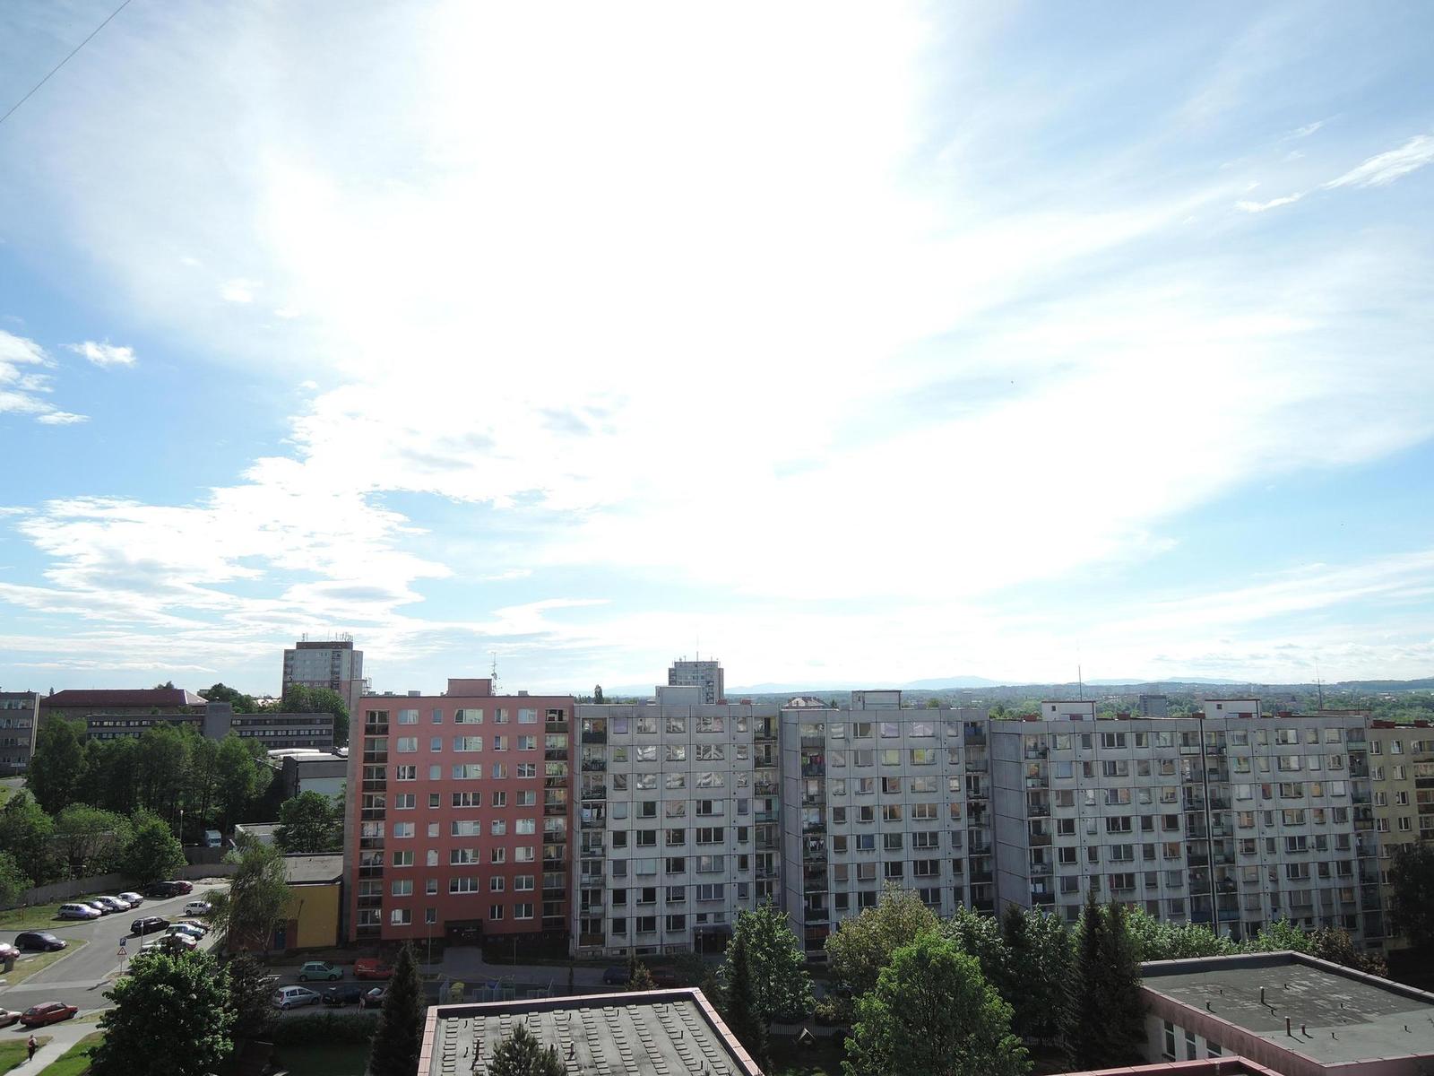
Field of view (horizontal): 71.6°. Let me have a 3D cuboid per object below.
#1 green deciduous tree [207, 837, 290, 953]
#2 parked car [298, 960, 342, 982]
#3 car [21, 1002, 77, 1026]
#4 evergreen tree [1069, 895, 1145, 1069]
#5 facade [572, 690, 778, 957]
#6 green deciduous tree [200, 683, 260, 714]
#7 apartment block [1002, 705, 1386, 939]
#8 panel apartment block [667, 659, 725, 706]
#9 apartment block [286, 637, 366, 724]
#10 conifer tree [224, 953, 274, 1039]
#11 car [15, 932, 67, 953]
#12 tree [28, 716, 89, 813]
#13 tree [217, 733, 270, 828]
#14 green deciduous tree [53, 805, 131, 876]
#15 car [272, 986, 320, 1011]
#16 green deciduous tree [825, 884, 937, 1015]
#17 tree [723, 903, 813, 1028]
[{"bbox_3d":[-47.310,36.200,99.790,7.600,11.200,7.400,4,-9,-24],"label":"green deciduous tree"},{"bbox_3d":[-35.240,38.550,88.700,3.750,1.440,1.640,0,-9,-5],"label":"parked car"},{"bbox_3d":[-54.320,38.730,81.220,1.660,1.410,3.900,-6,-10,34],"label":"car"},{"bbox_3d":[28.470,32.260,72.500,5.000,12.340,5.000,-3,-9,20],"label":"evergreen tree"},{"bbox_3d":[-4.740,29.550,107.430,21.200,26.700,11.500,2,-9,-13],"label":"facade"},{"bbox_3d":[-168.900,59.690,345.000,17.000,18.480,17.000,4,-10,-25],"label":"green deciduous tree"},{"bbox_3d":[50.350,31.230,109.730,42.400,26.070,11.500,2,-9,-13],"label":"apartment block"},{"bbox_3d":[-10.650,86.340,525.000,27.500,41.000,22.000,0,-9,-3],"label":"panel apartment block"},{"bbox_3d":[-156.750,60.060,398.500,27.000,36.000,17.000,1,-8,-9],"label":"apartment block"},{"bbox_3d":[-36.720,35.790,77.610,4.200,6.500,4.200,4,-9,-24],"label":"conifer tree"},{"bbox_3d":[-64.340,38.250,94.730,4.400,1.470,1.750,-3,-9,16],"label":"car"},{"bbox_3d":[-104.590,36.570,158.000,8.000,16.150,8.000,5,-11,-32],"label":"tree"},{"bbox_3d":[-76.830,39.540,161.000,7.400,15.580,7.400,4,-10,-25],"label":"tree"},{"bbox_3d":[-85.820,41.940,135.830,9.200,11.200,8.800,5,-10,-31],"label":"green deciduous tree"},{"bbox_3d":[-36.120,39.340,85.470,3.820,1.520,1.690,7,-11,-40],"label":"car"},{"bbox_3d":[13.870,34.440,83.300,9.800,10.370,9.200,-2,-9,9],"label":"green deciduous tree"},{"bbox_3d":[4.250,34.870,82.290,7.300,9.340,7.000,-1,-9,3],"label":"tree"}]

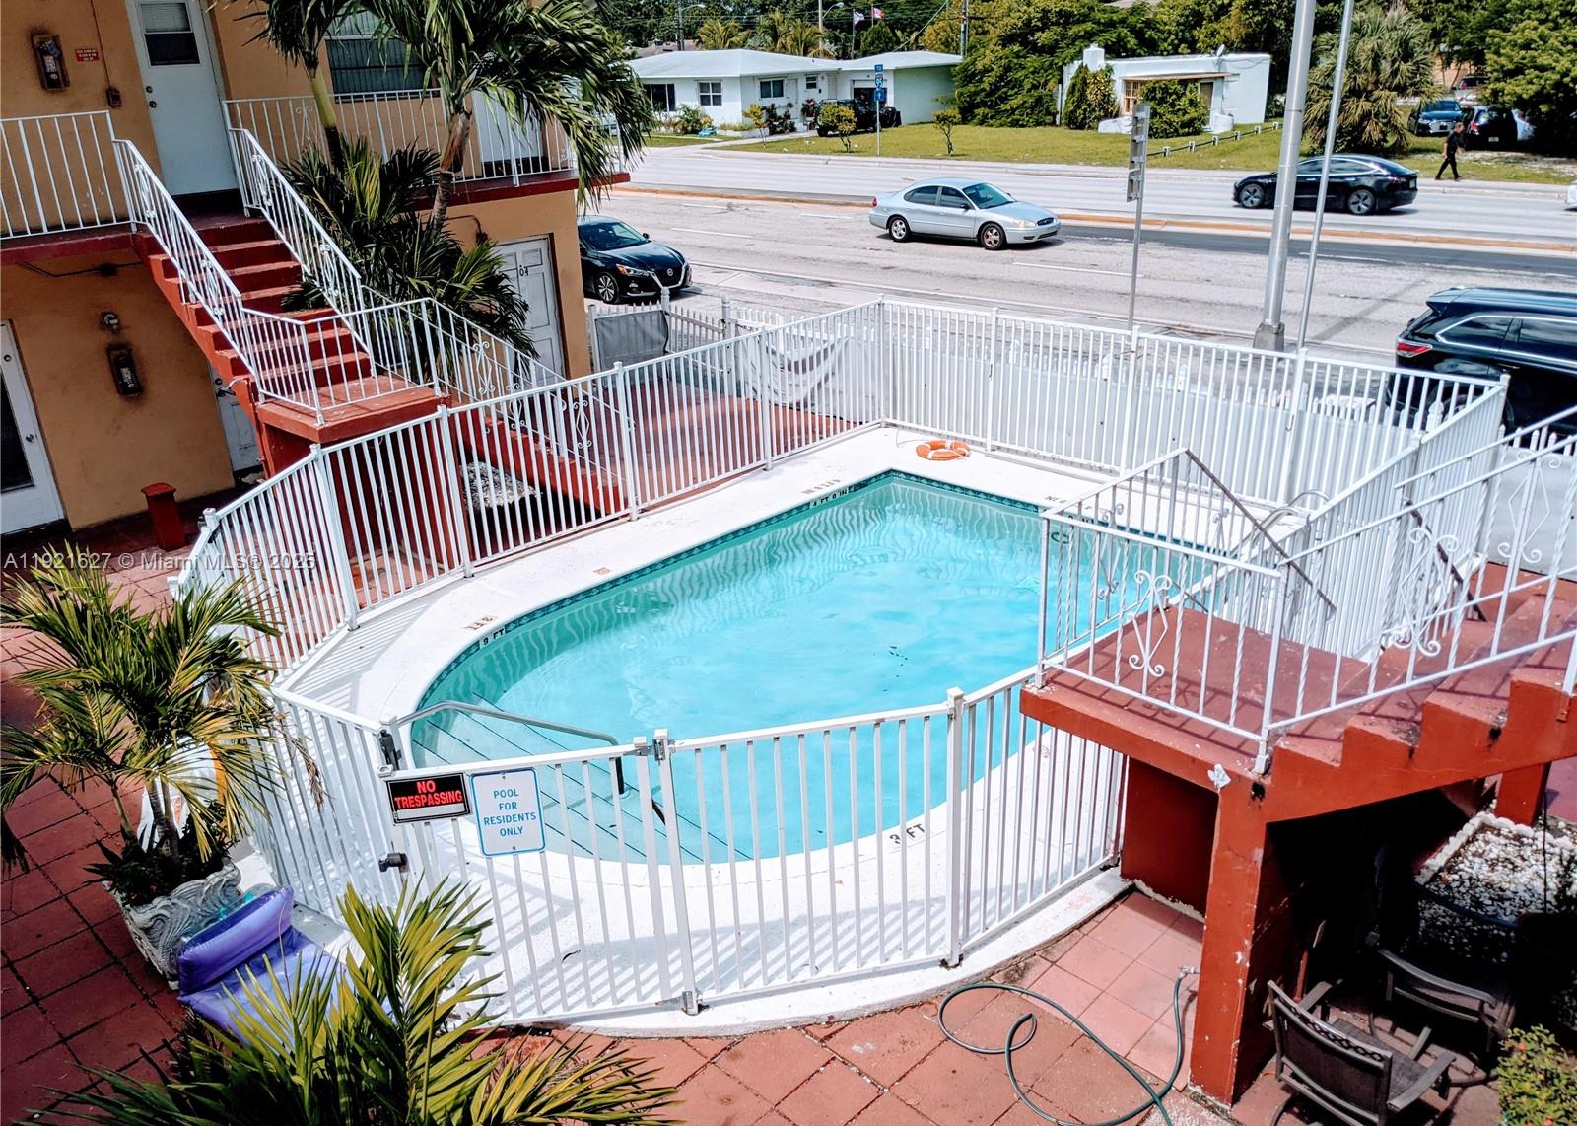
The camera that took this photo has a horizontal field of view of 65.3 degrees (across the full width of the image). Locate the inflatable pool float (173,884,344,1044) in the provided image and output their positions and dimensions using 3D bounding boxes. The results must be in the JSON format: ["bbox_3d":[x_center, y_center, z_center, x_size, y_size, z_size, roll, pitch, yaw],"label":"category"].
[{"bbox_3d":[-2.680,2.217,6.452,1.250,0.380,0.700,15,29,36],"label":"inflatable pool float"}]

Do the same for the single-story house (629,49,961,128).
[{"bbox_3d":[-0.962,-29.628,75.925,18.500,4.000,16.100,18,31,40],"label":"single-story house"}]

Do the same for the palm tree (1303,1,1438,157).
[{"bbox_3d":[21.386,-17.731,45.197,4.500,5.100,4.400,7,24,23],"label":"palm tree"}]

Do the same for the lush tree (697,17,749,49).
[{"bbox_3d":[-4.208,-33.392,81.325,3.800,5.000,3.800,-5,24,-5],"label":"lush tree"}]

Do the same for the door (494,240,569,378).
[{"bbox_3d":[-3.393,-3.197,16.199,0.070,2.050,0.860,19,31,42],"label":"door"}]

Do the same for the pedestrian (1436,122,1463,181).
[{"bbox_3d":[19.699,-12.248,36.642,0.720,1.670,0.500,19,32,41],"label":"pedestrian"}]

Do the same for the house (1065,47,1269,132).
[{"bbox_3d":[17.312,-22.705,58.709,9.300,3.300,8.800,-3,23,0],"label":"house"}]

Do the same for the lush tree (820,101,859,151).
[{"bbox_3d":[2.385,-19.918,56.017,1.750,2.150,1.750,-2,22,3],"label":"lush tree"}]

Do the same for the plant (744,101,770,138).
[{"bbox_3d":[-1.520,-21.765,60.698,1.300,1.850,1.300,-3,22,0],"label":"plant"}]

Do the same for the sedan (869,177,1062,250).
[{"bbox_3d":[4.309,-8.601,30.048,5.020,1.430,1.860,17,30,39],"label":"sedan"}]

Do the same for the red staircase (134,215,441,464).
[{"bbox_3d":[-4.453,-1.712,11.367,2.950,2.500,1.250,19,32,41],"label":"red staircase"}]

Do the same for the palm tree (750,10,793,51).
[{"bbox_3d":[-1.157,-35.162,86.102,3.300,6.200,3.300,-3,23,0],"label":"palm tree"}]

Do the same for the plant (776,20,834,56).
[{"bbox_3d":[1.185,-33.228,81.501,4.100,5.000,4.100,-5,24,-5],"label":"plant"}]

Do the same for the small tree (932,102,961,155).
[{"bbox_3d":[6.376,-17.184,48.699,1.250,2.000,1.250,1,23,7],"label":"small tree"}]

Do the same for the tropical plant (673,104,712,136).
[{"bbox_3d":[-5.309,-24.164,66.767,2.100,1.600,1.600,-4,23,-3],"label":"tropical plant"}]

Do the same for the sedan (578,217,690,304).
[{"bbox_3d":[-4.059,-6.610,26.450,1.850,1.445,4.900,-22,30,-38],"label":"sedan"}]

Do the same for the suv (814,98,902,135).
[{"bbox_3d":[3.657,-22.946,63.375,1.880,1.750,4.500,19,31,42],"label":"suv"}]

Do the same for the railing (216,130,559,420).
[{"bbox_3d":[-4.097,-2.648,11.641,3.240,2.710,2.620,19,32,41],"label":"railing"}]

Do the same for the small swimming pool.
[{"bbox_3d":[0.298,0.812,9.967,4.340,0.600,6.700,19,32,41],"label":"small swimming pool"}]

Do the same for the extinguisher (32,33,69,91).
[{"bbox_3d":[-7.001,-4.751,11.668,0.150,0.480,0.230,19,31,42],"label":"extinguisher"}]

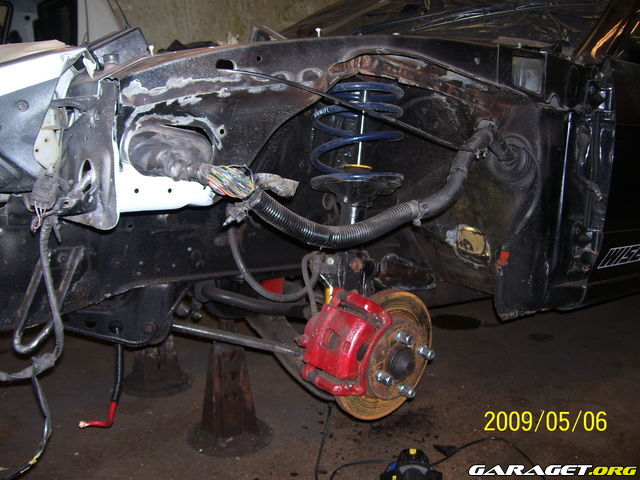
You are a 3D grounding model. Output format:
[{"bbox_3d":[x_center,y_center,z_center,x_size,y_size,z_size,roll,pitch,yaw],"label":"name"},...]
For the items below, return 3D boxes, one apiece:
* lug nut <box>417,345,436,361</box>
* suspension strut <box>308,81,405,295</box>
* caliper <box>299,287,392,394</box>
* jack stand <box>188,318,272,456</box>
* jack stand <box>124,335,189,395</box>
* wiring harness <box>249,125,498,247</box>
[{"bbox_3d":[0.204,0.218,1.317,0.021,0.021,0.034,20,0,-43],"label":"lug nut"},{"bbox_3d":[0.082,-0.129,1.384,0.185,0.475,0.185,4,-6,0],"label":"suspension strut"},{"bbox_3d":[0.045,0.193,1.275,0.105,0.178,0.112,20,0,-43],"label":"caliper"},{"bbox_3d":[-0.218,0.327,1.650,0.208,0.315,0.208,-6,13,-31],"label":"jack stand"},{"bbox_3d":[-0.480,0.267,2.010,0.208,0.310,0.208,-6,13,-31],"label":"jack stand"},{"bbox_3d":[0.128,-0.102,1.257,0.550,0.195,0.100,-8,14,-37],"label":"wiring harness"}]

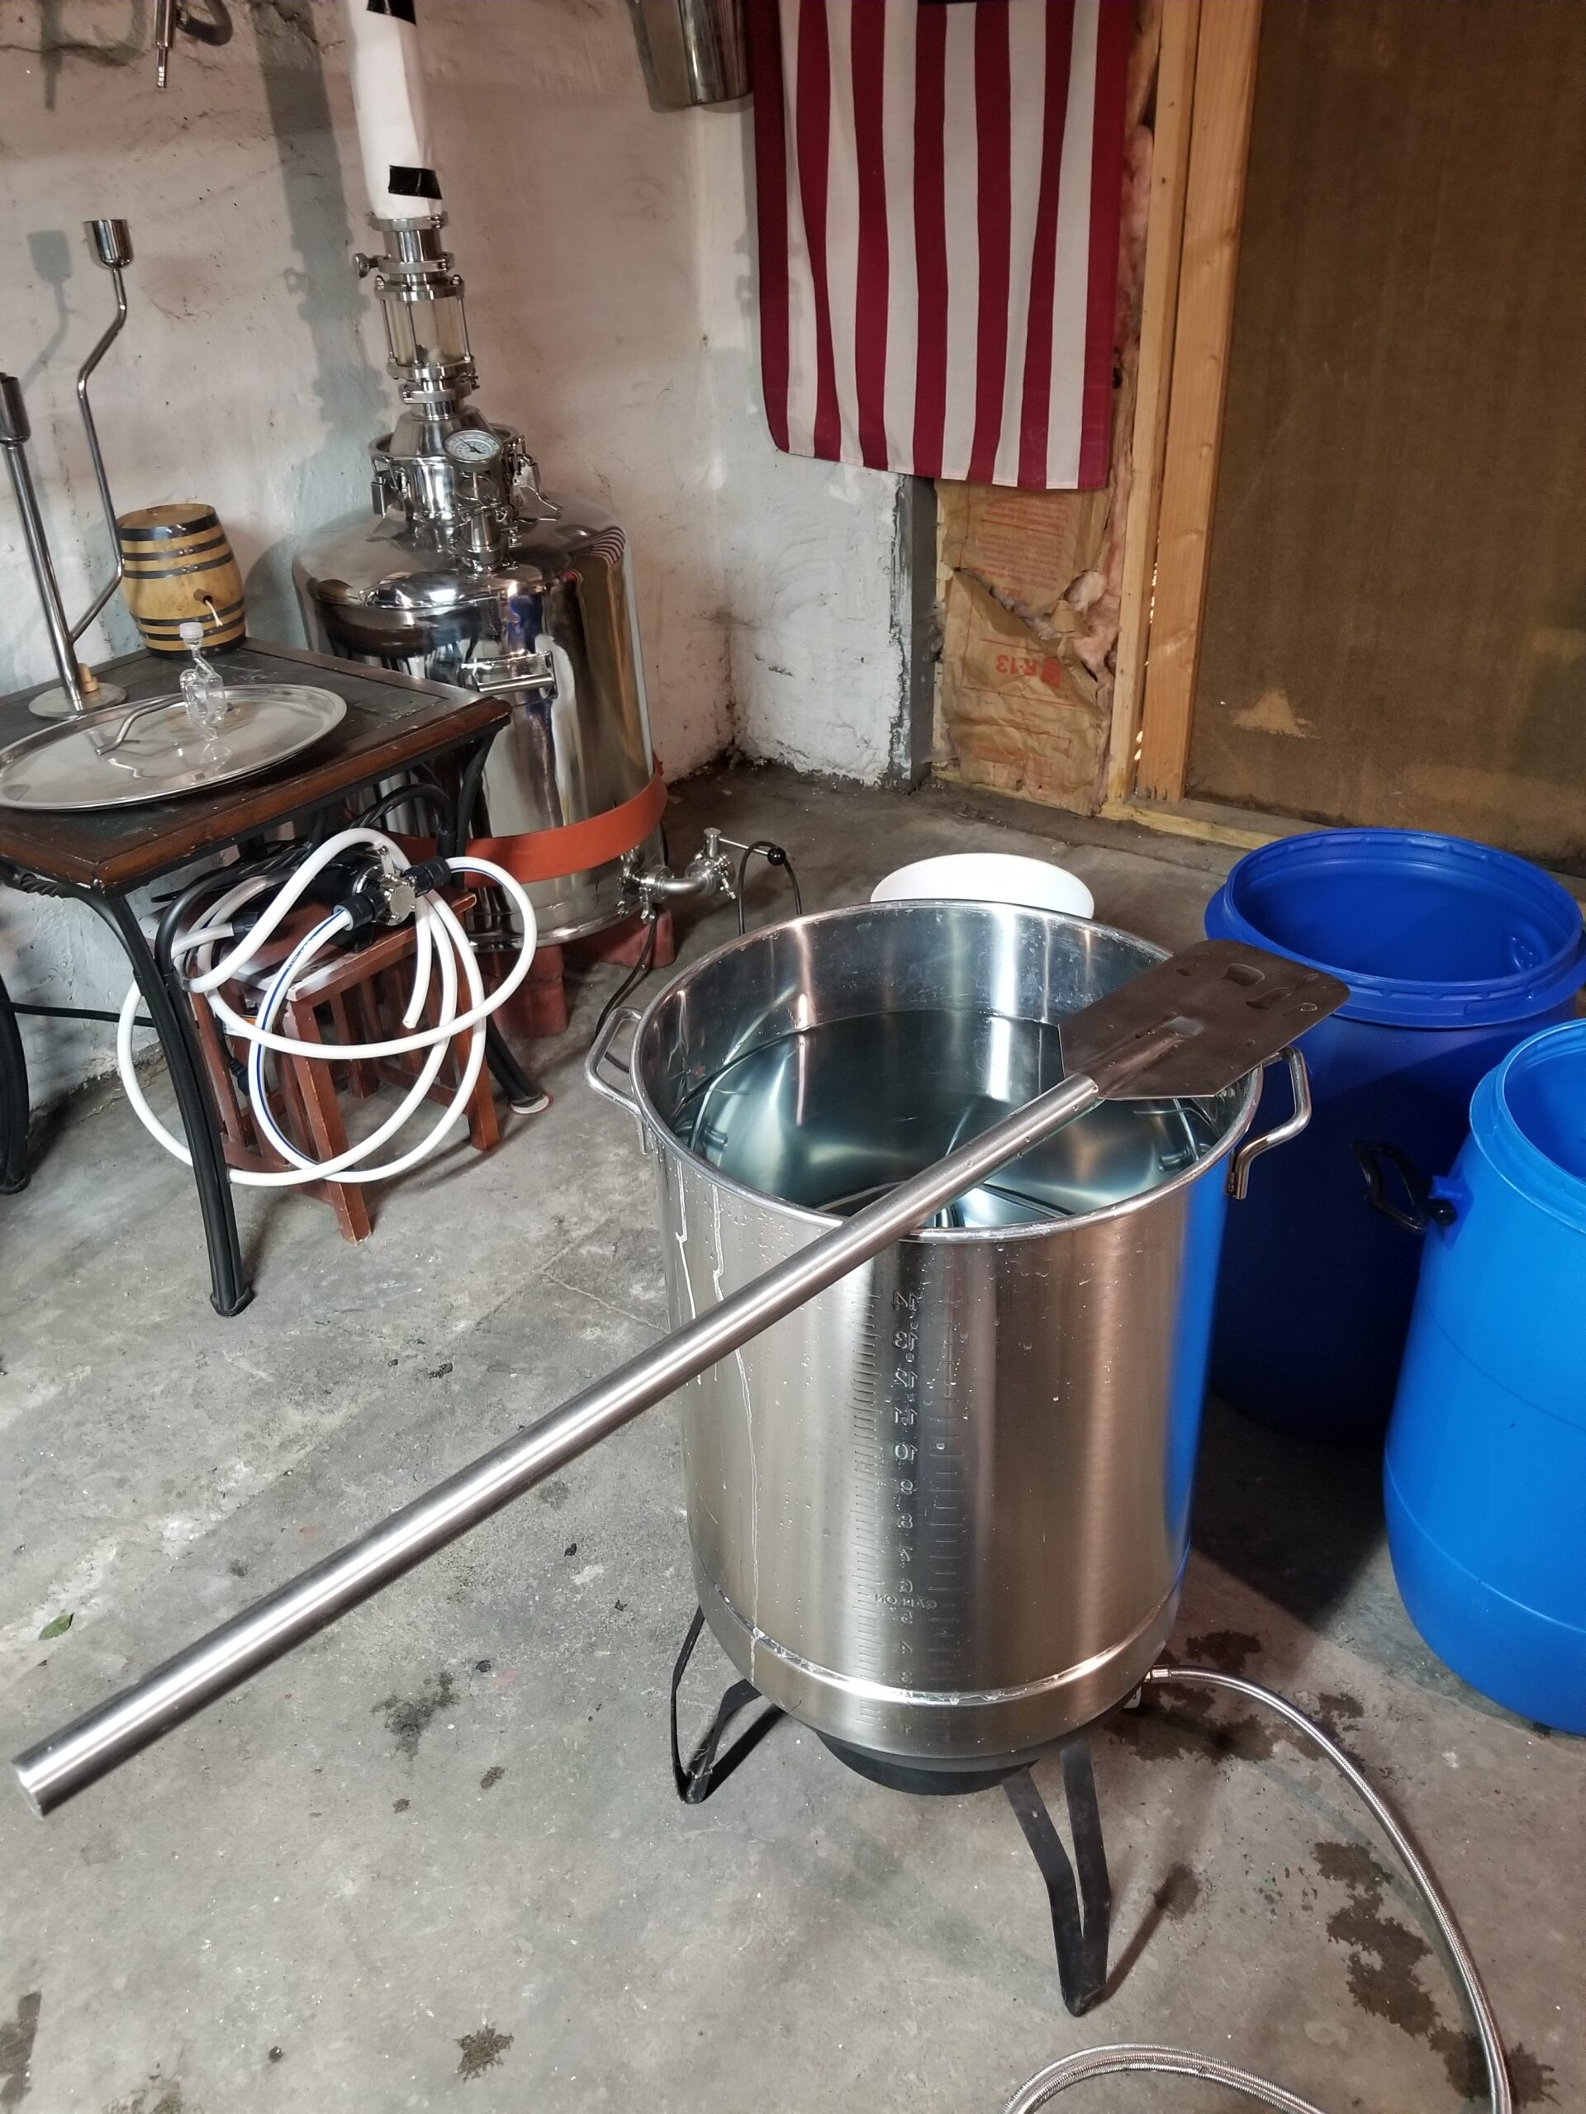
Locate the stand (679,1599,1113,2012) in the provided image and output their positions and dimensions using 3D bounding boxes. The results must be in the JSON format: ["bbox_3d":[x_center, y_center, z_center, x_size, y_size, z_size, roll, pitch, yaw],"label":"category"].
[{"bbox_3d":[0.112,0.554,1.400,0.420,0.330,0.405,-2,33,1],"label":"stand"}]

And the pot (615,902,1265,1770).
[{"bbox_3d":[0.109,0.196,1.197,0.450,0.491,0.418,-2,33,1],"label":"pot"}]

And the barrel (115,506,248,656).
[{"bbox_3d":[-0.891,-0.694,2.318,0.163,0.189,0.163,-3,33,0],"label":"barrel"}]

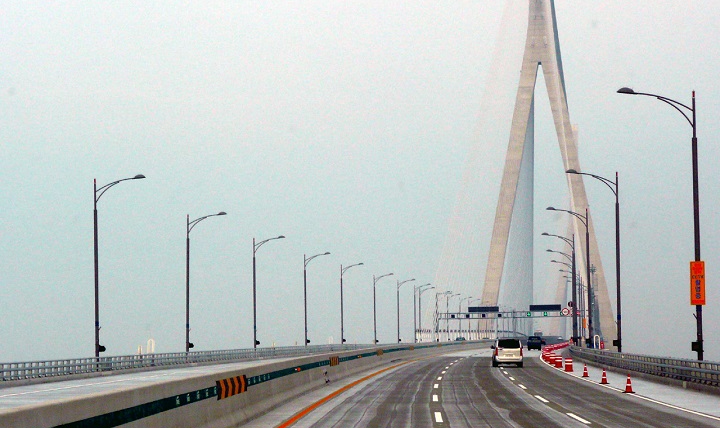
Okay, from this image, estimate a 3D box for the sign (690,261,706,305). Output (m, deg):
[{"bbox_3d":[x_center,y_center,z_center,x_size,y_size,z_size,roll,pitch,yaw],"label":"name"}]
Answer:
[{"bbox_3d":[13.914,2.850,101.800,0.610,1.800,0.060,-1,-4,2],"label":"sign"}]

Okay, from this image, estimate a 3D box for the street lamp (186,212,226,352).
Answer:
[{"bbox_3d":[-12.183,5.787,197.063,3.250,11.800,0.400,-1,-3,4],"label":"street lamp"}]

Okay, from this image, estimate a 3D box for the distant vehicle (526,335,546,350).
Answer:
[{"bbox_3d":[24.937,18.464,352.287,1.860,1.790,4.600,-1,-3,5],"label":"distant vehicle"}]

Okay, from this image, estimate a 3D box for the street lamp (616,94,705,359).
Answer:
[{"bbox_3d":[12.469,0.879,102.438,3.200,12.100,0.400,-1,-4,2],"label":"street lamp"}]

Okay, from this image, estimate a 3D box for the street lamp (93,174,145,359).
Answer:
[{"bbox_3d":[-14.737,3.670,152.817,3.200,12.100,0.400,-1,-4,3],"label":"street lamp"}]

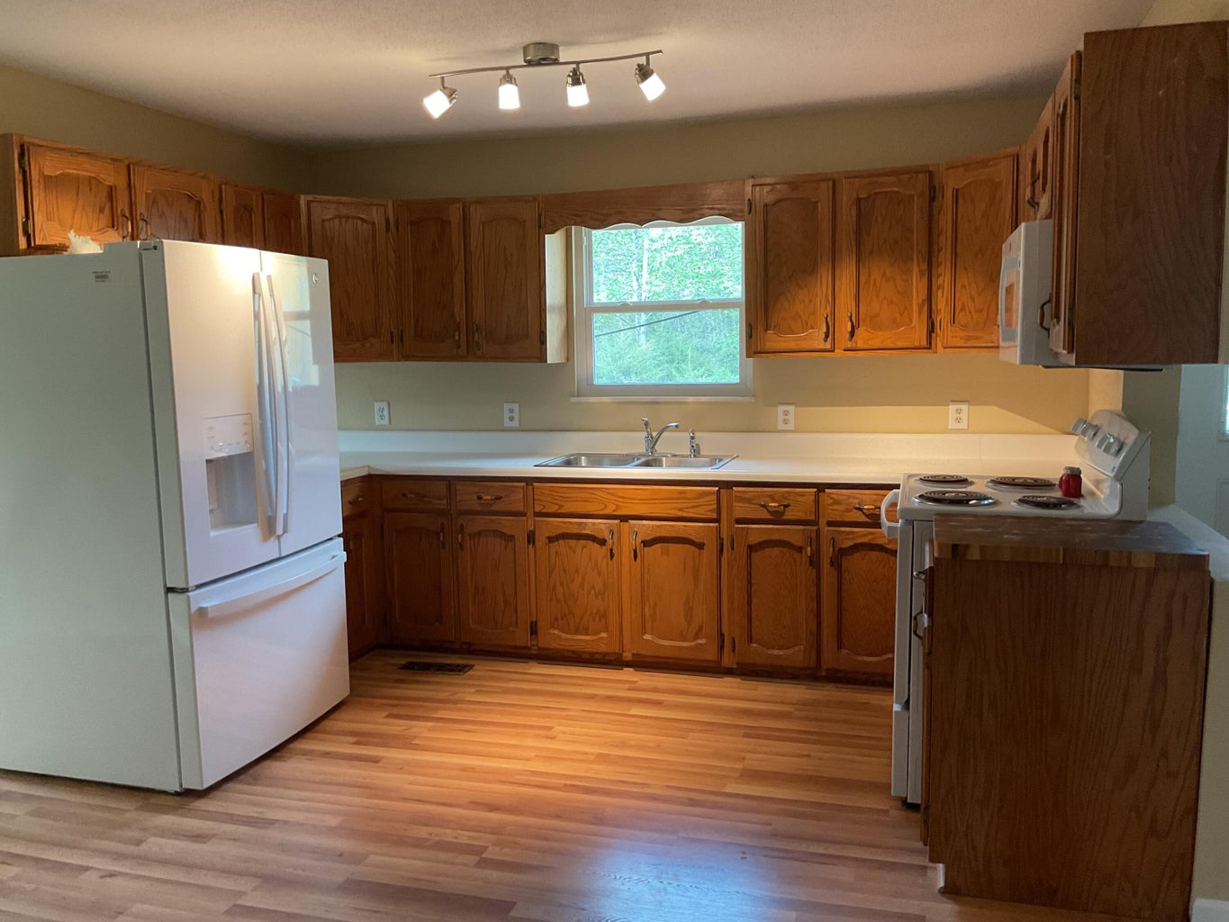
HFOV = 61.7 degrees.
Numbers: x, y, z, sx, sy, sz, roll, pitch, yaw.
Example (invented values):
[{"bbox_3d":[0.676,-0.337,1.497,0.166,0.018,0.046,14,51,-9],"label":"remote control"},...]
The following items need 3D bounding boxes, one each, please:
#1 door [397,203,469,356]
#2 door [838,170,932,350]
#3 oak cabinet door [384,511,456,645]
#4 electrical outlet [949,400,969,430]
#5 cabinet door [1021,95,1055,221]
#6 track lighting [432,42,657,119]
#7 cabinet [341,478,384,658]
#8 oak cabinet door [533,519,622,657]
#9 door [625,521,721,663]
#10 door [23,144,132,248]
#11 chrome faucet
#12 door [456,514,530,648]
[{"bbox_3d":[-0.864,-0.857,4.921,0.337,0.713,0.028,1,7,17],"label":"door"},{"bbox_3d":[1.143,-0.826,4.314,0.362,0.713,0.028,1,7,17],"label":"door"},{"bbox_3d":[-0.900,0.540,4.788,0.332,0.594,0.028,1,7,17],"label":"oak cabinet door"},{"bbox_3d":[1.527,-0.199,4.560,0.080,0.120,0.012,1,7,17],"label":"electrical outlet"},{"bbox_3d":[1.373,-0.908,3.332,0.030,0.340,0.800,1,7,17],"label":"cabinet door"},{"bbox_3d":[-0.254,-1.293,3.477,0.865,0.205,0.150,1,7,17],"label":"track lighting"},{"bbox_3d":[-1.425,0.494,4.698,0.550,0.850,0.400,1,7,17],"label":"cabinet"},{"bbox_3d":[-0.158,0.551,4.563,0.397,0.594,0.028,1,7,17],"label":"oak cabinet door"},{"bbox_3d":[0.261,0.558,4.437,0.398,0.594,0.028,1,7,17],"label":"door"},{"bbox_3d":[-1.811,-0.874,3.507,0.028,0.325,0.448,1,7,17],"label":"door"},{"bbox_3d":[0.214,-0.105,4.711,0.080,0.170,0.230,-6,9,-37],"label":"chrome faucet"},{"bbox_3d":[-0.548,0.545,4.681,0.343,0.594,0.028,1,7,17],"label":"door"}]

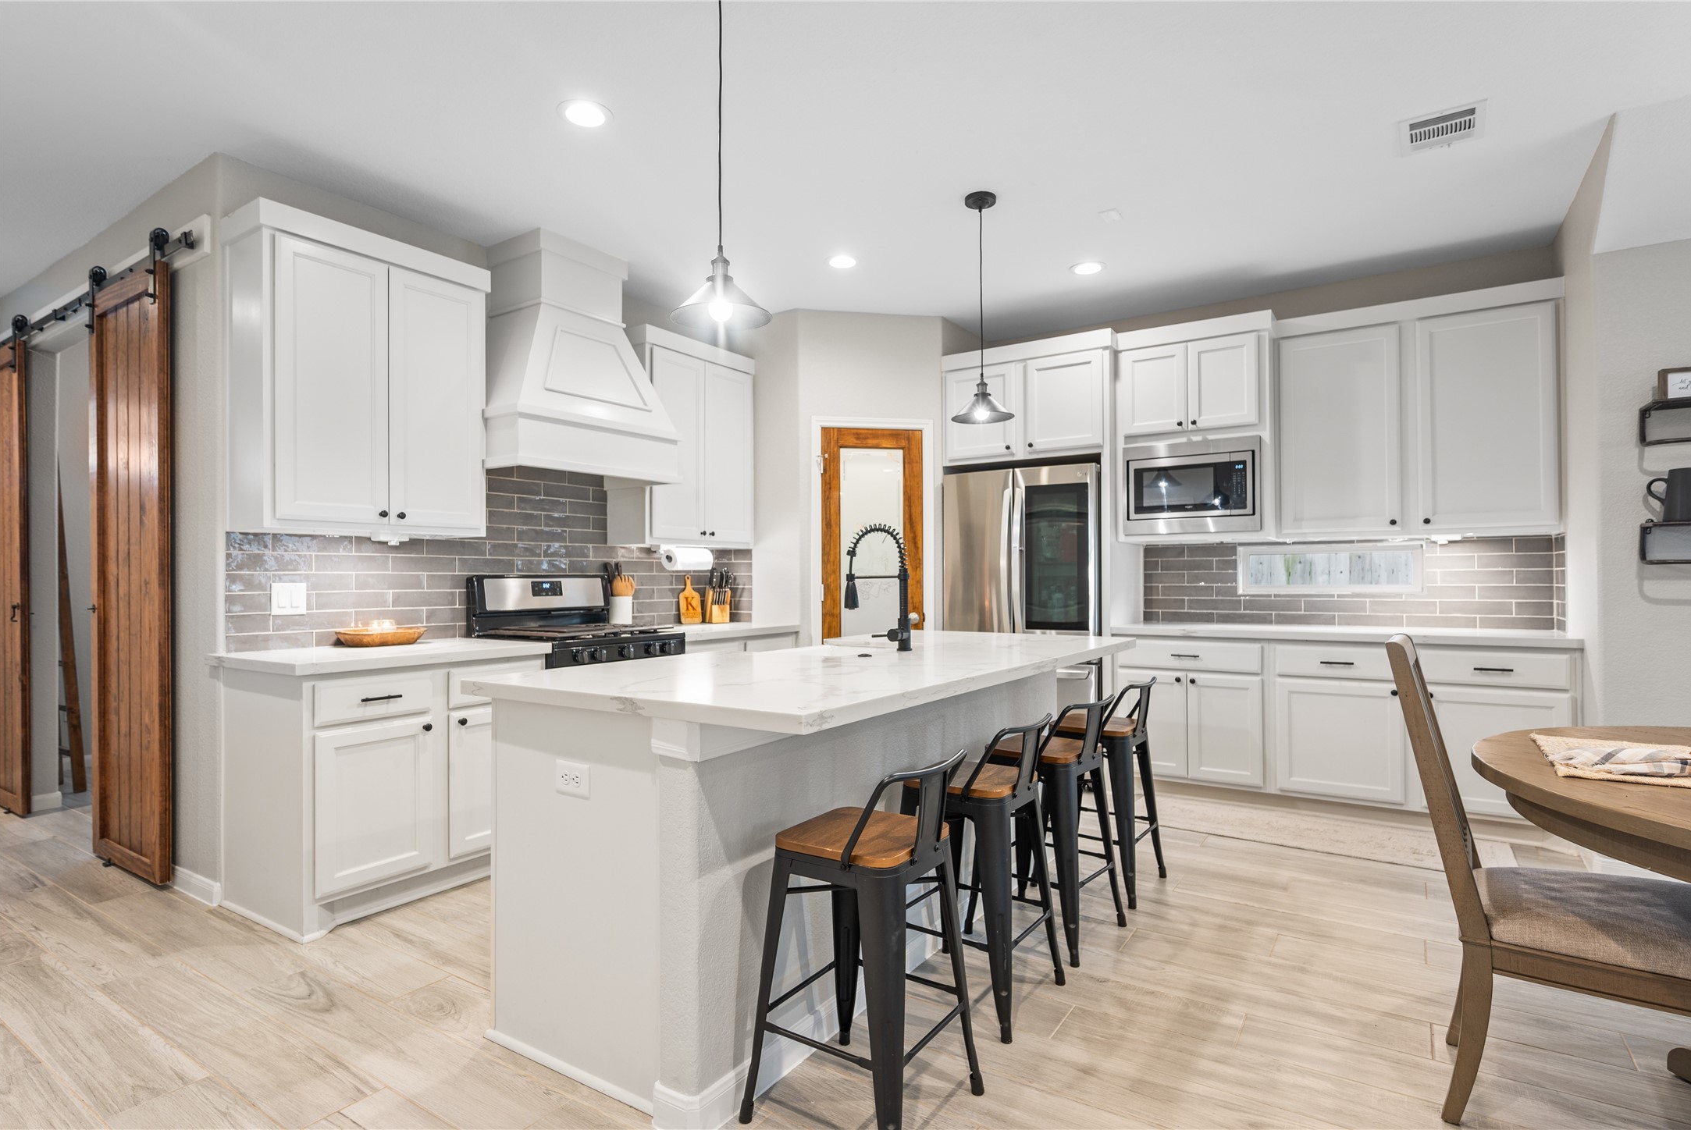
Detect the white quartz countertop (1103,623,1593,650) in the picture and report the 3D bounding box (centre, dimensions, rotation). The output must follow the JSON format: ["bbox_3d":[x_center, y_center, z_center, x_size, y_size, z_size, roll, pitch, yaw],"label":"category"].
[{"bbox_3d":[2.385,0.331,4.227,1.902,0.037,0.662,-1,-1,34],"label":"white quartz countertop"}]

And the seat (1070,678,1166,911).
[{"bbox_3d":[0.974,0.821,3.262,0.421,0.802,0.421,-1,-1,34],"label":"seat"}]

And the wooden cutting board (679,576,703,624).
[{"bbox_3d":[-0.930,0.206,5.089,0.018,0.292,0.168,-12,-7,33],"label":"wooden cutting board"}]

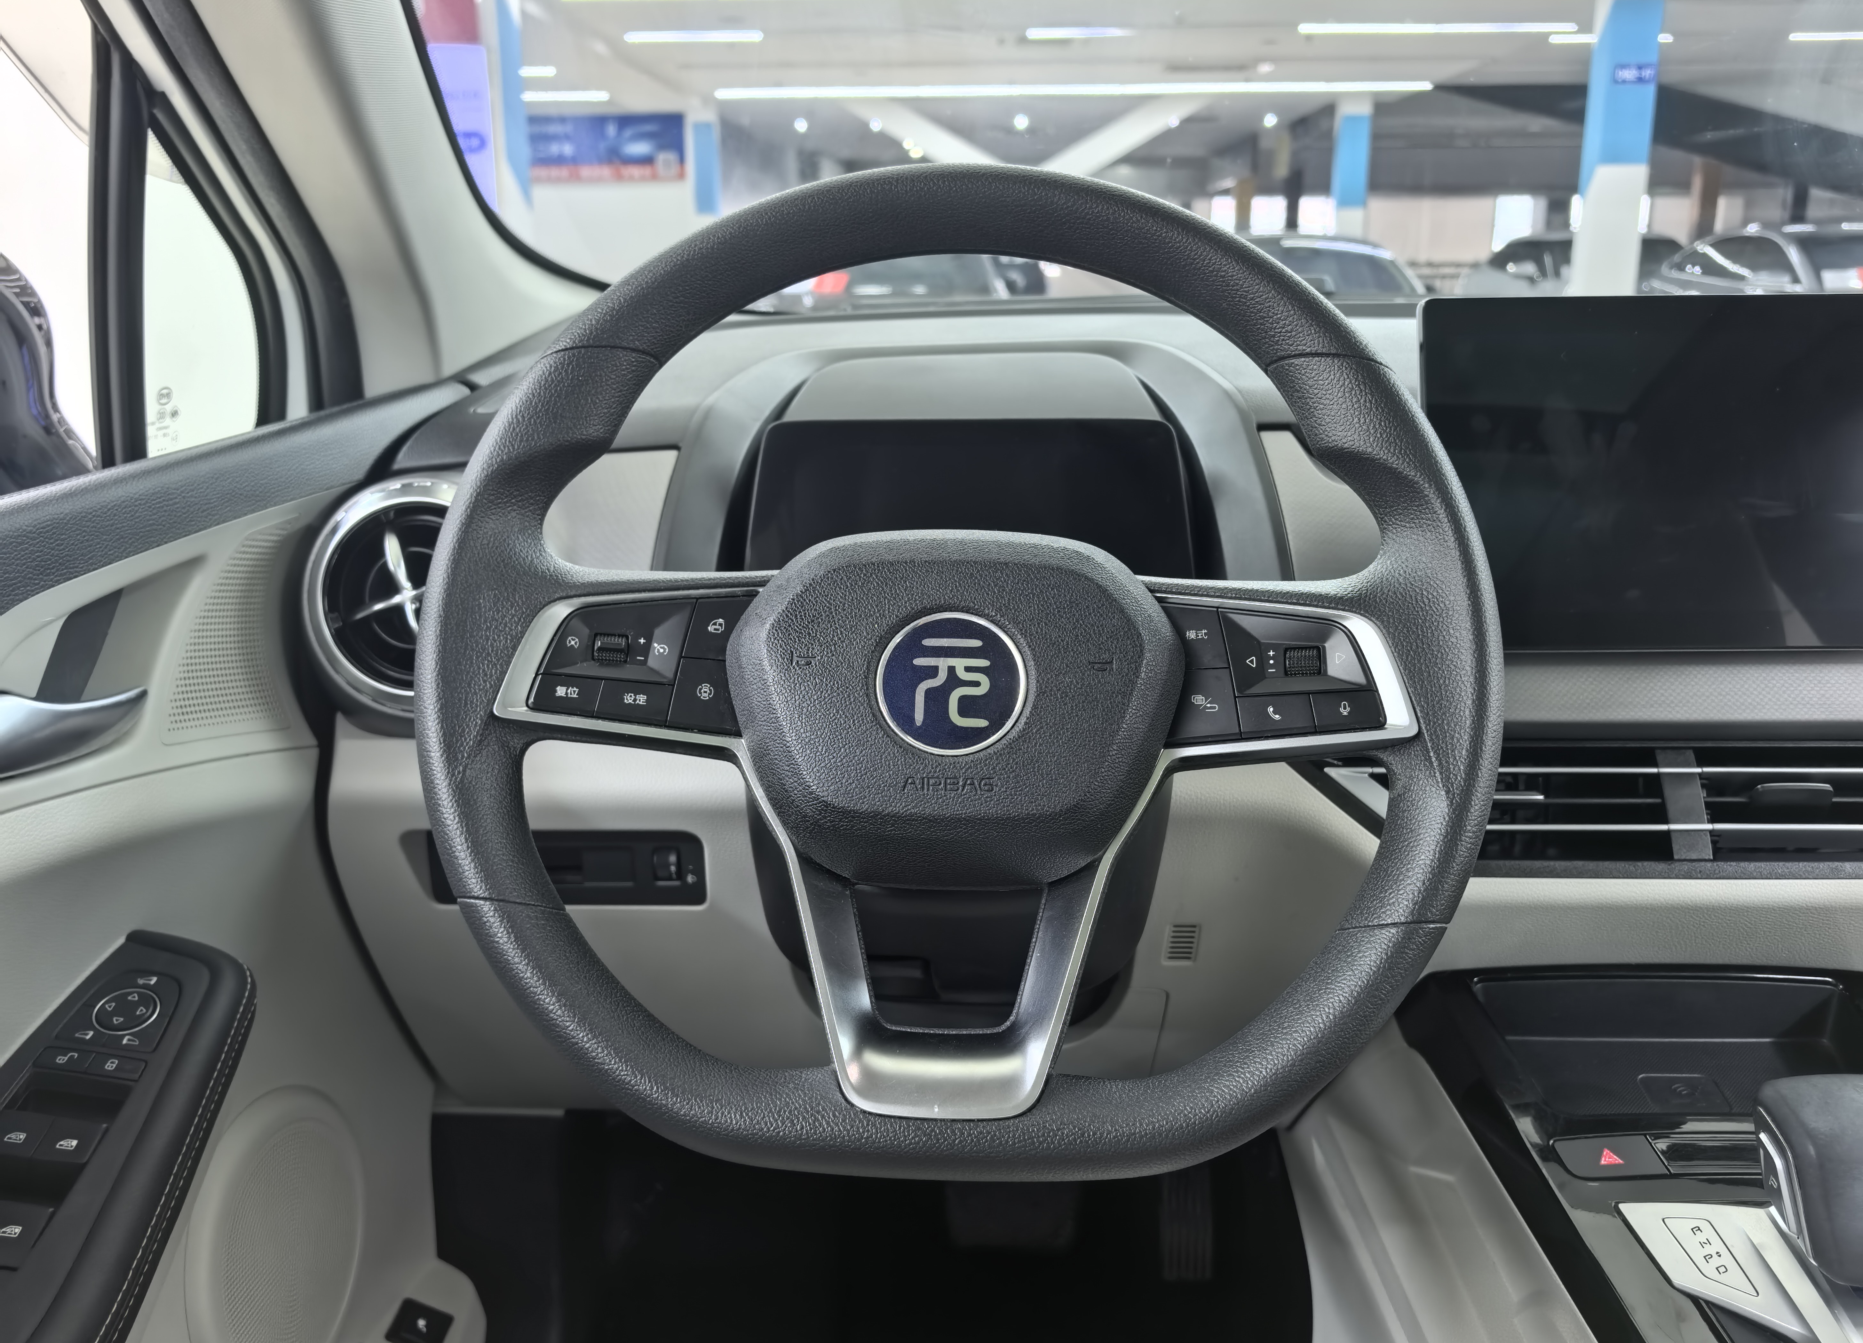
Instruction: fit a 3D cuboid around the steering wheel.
[{"bbox_3d":[0.008,-0.006,0.535,0.374,0.360,0.100,1,-14,2],"label":"steering wheel"}]

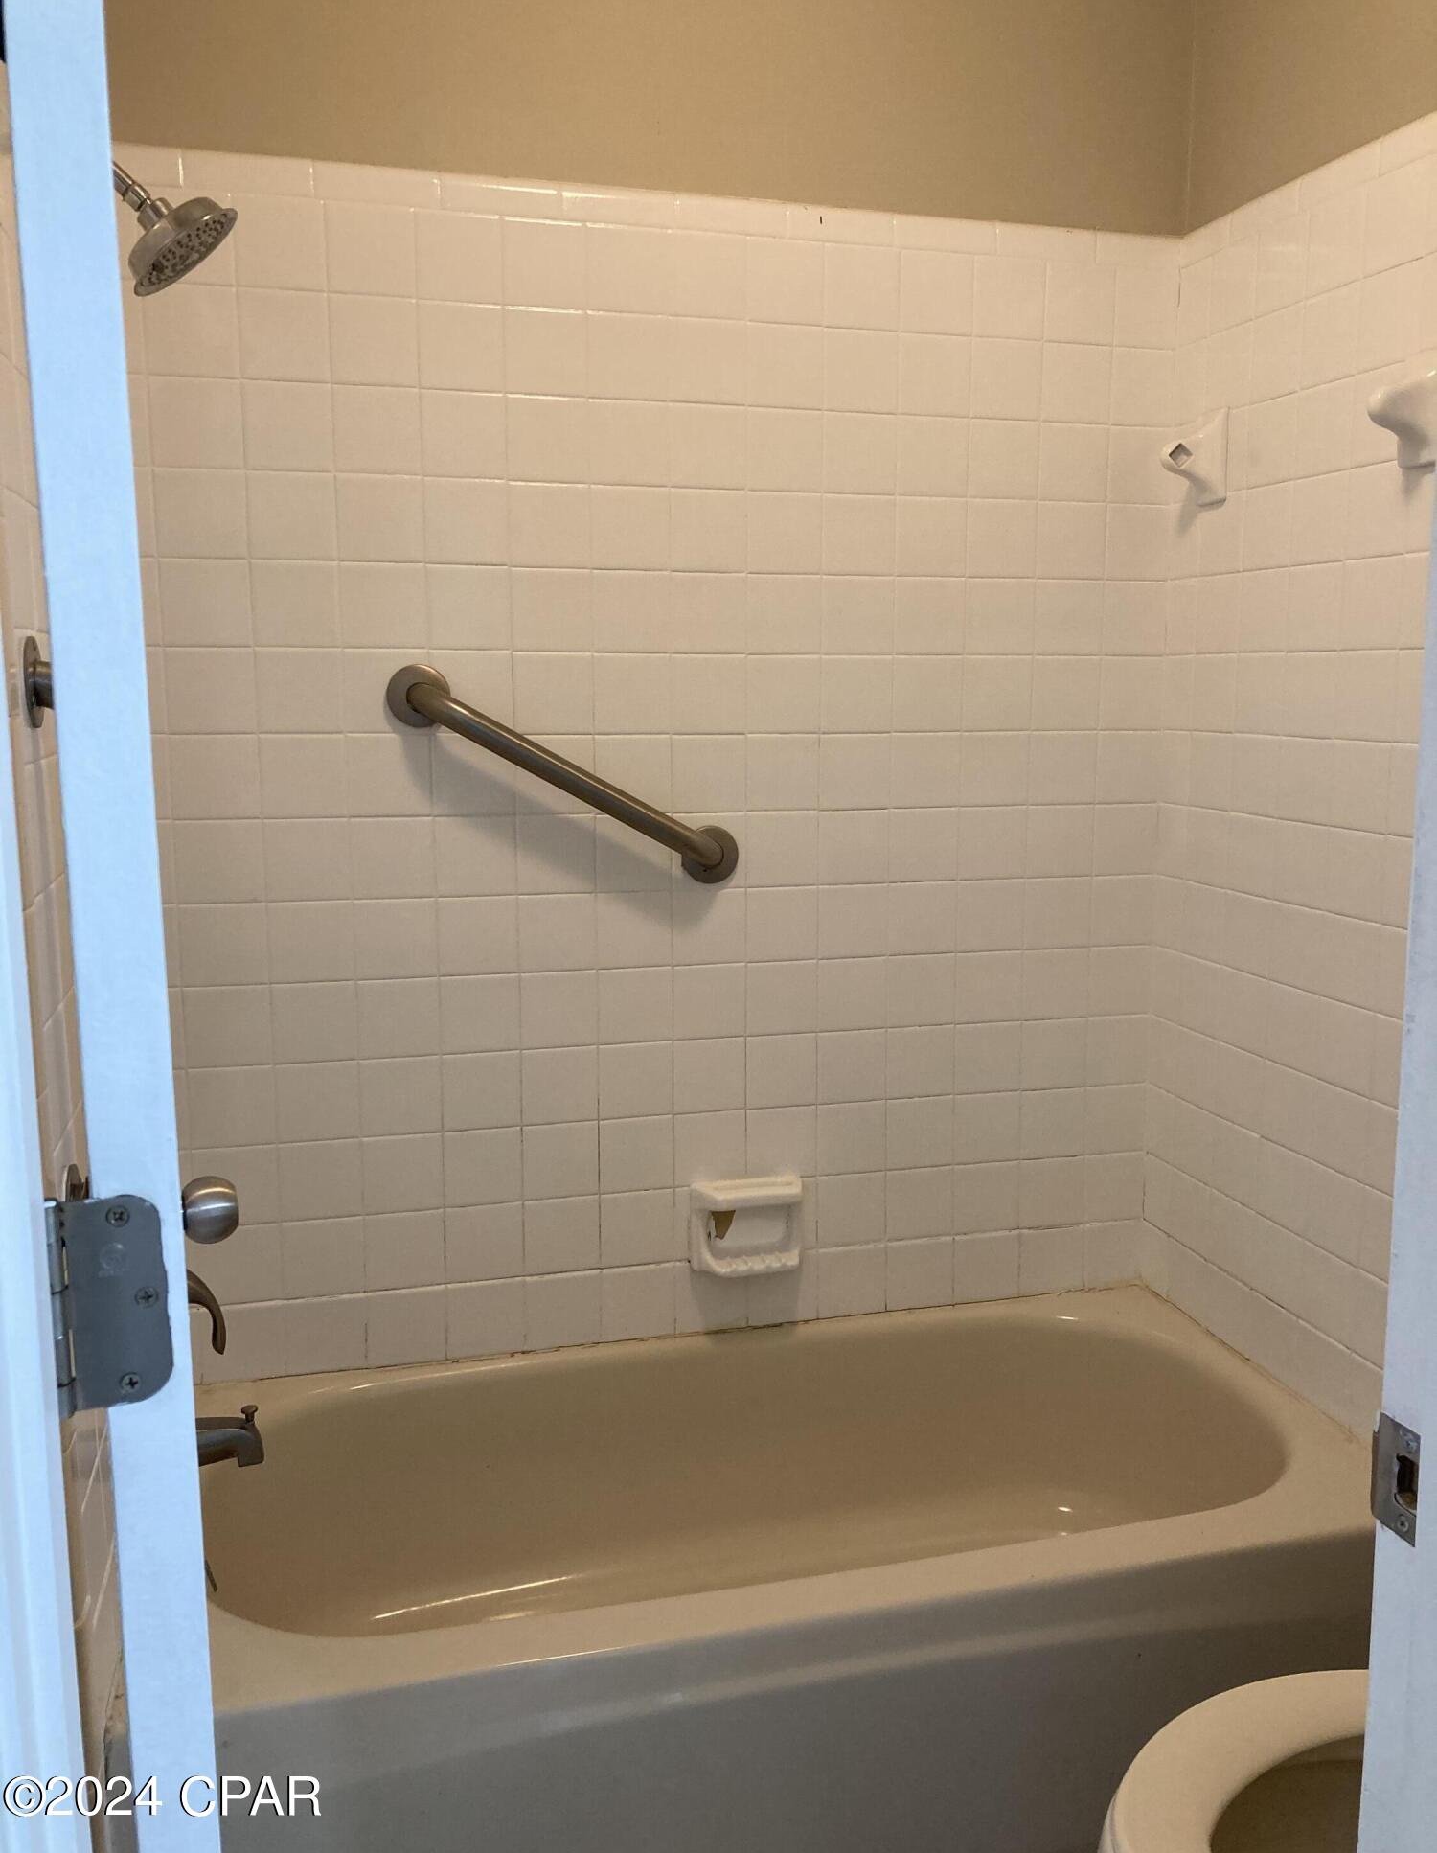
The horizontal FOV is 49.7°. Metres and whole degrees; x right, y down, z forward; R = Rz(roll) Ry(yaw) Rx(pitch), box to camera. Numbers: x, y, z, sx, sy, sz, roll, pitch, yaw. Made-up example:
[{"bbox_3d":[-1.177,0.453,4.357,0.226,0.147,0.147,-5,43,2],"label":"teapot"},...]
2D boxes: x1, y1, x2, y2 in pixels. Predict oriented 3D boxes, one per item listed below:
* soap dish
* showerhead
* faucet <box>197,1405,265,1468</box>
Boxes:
[{"bbox_3d":[0.050,0.439,2.249,0.168,0.131,0.071,-2,9,-15],"label":"soap dish"},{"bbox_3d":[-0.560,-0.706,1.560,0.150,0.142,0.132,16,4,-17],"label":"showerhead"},{"bbox_3d":[-0.586,0.579,1.747,0.142,0.069,0.056,-2,9,-15],"label":"faucet"}]

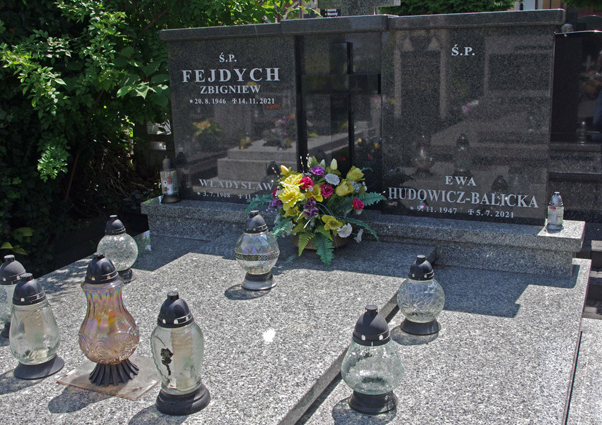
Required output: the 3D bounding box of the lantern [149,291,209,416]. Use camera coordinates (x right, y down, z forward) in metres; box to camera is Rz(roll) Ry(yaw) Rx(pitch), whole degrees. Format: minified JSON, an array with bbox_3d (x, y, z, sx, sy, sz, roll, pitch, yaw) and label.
[{"bbox_3d":[-0.322,0.354,1.670,0.145,0.304,0.145,-2,14,1],"label":"lantern"}]

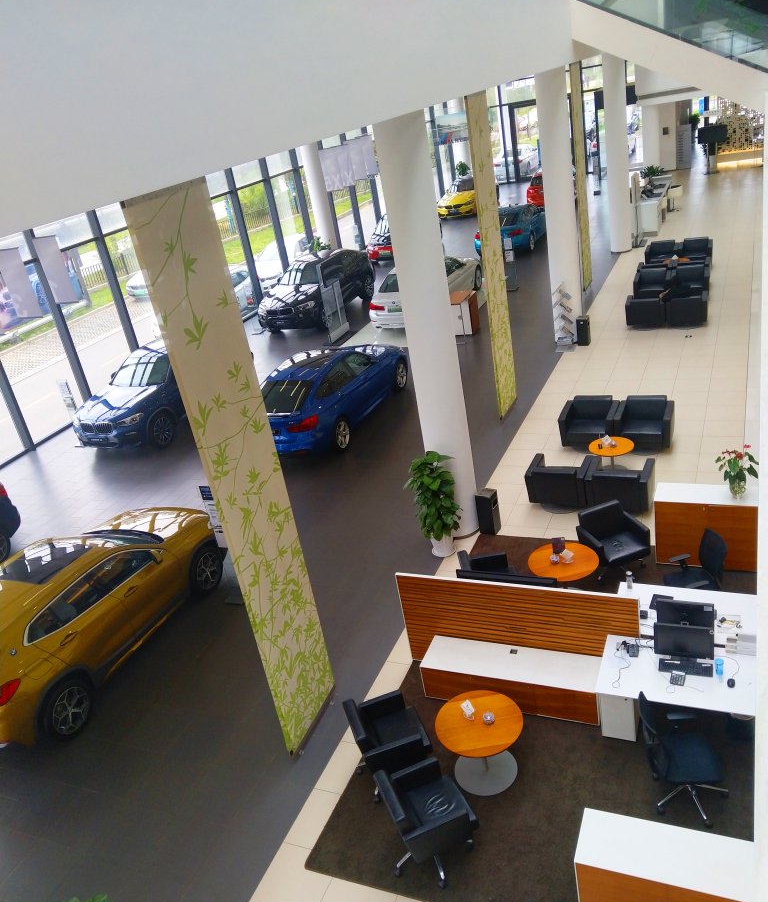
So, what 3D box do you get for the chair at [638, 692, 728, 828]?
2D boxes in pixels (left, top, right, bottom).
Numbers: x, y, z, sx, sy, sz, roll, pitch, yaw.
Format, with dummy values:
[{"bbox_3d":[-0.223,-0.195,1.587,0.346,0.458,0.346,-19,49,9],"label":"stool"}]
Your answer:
[{"bbox_3d":[2.631,2.658,6.441,0.650,0.970,0.630,-6,26,11],"label":"chair"}]

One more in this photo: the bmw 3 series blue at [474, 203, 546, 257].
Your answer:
[{"bbox_3d":[4.819,-8.278,27.115,1.825,1.390,4.640,2,28,26],"label":"bmw 3 series blue"}]

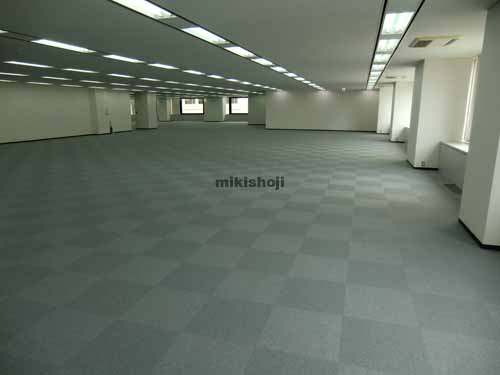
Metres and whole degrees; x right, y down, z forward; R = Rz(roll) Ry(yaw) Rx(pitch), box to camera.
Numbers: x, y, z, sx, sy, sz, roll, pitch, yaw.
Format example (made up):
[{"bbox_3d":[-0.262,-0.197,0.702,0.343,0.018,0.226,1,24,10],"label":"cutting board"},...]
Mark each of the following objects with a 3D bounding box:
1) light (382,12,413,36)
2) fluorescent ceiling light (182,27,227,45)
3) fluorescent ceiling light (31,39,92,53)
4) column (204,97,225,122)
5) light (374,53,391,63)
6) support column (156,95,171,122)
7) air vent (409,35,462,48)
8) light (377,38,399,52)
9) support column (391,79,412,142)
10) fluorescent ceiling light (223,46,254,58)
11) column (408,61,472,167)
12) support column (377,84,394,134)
[{"bbox_3d":[1.798,-2.014,4.247,0.290,0.060,1.210,4,14,17],"label":"light"},{"bbox_3d":[-0.641,-2.290,5.213,0.330,0.080,1.230,3,13,17],"label":"fluorescent ceiling light"},{"bbox_3d":[-3.015,-2.324,5.677,0.290,0.060,1.210,4,14,17],"label":"fluorescent ceiling light"},{"bbox_3d":[-3.635,-7.950,35.200,1.800,2.522,0.900,3,13,17],"label":"column"},{"bbox_3d":[2.923,-2.880,7.669,0.330,0.080,1.270,3,13,17],"label":"light"},{"bbox_3d":[-8.812,-7.828,35.192,1.100,2.410,0.950,4,14,17],"label":"support column"},{"bbox_3d":[2.853,-2.270,5.362,0.650,0.060,1.040,4,14,17],"label":"air vent"},{"bbox_3d":[2.296,-2.364,5.759,0.290,0.060,1.210,4,14,17],"label":"light"},{"bbox_3d":[6.914,-3.377,15.546,1.000,2.522,1.350,3,13,17],"label":"support column"},{"bbox_3d":[-0.134,-2.480,6.308,0.290,0.060,1.210,4,14,17],"label":"fluorescent ceiling light"},{"bbox_3d":[4.689,-1.816,8.695,1.000,2.522,1.380,3,13,17],"label":"column"},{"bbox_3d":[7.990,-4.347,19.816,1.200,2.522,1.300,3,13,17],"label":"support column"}]

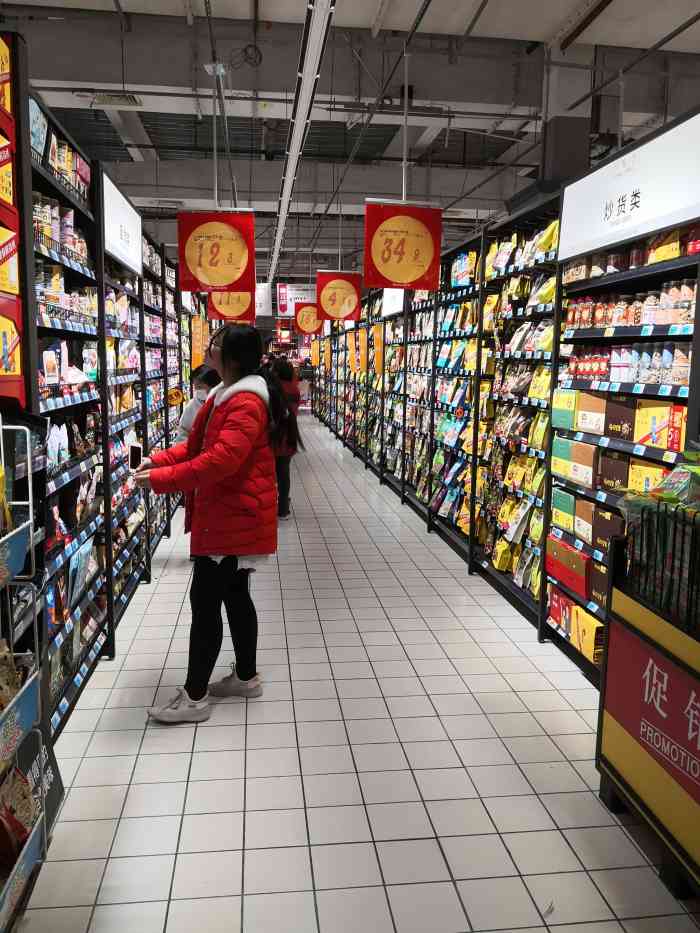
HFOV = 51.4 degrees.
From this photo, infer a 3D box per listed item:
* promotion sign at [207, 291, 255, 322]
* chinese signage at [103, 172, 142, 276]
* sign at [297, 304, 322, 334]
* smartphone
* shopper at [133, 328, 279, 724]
[{"bbox_3d":[-1.462,-2.104,8.980,0.600,0.630,0.020,0,8,-7],"label":"promotion sign"},{"bbox_3d":[-1.244,-1.281,3.974,0.060,0.380,1.170,0,8,-7],"label":"chinese signage"},{"bbox_3d":[-0.809,-2.957,14.642,0.600,0.630,0.020,0,8,-7],"label":"sign"},{"bbox_3d":[-0.914,-0.039,3.107,0.062,0.129,0.009,-2,-5,-23],"label":"smartphone"},{"bbox_3d":[-0.595,0.233,3.075,0.600,1.640,0.480,1,8,-3],"label":"shopper"}]

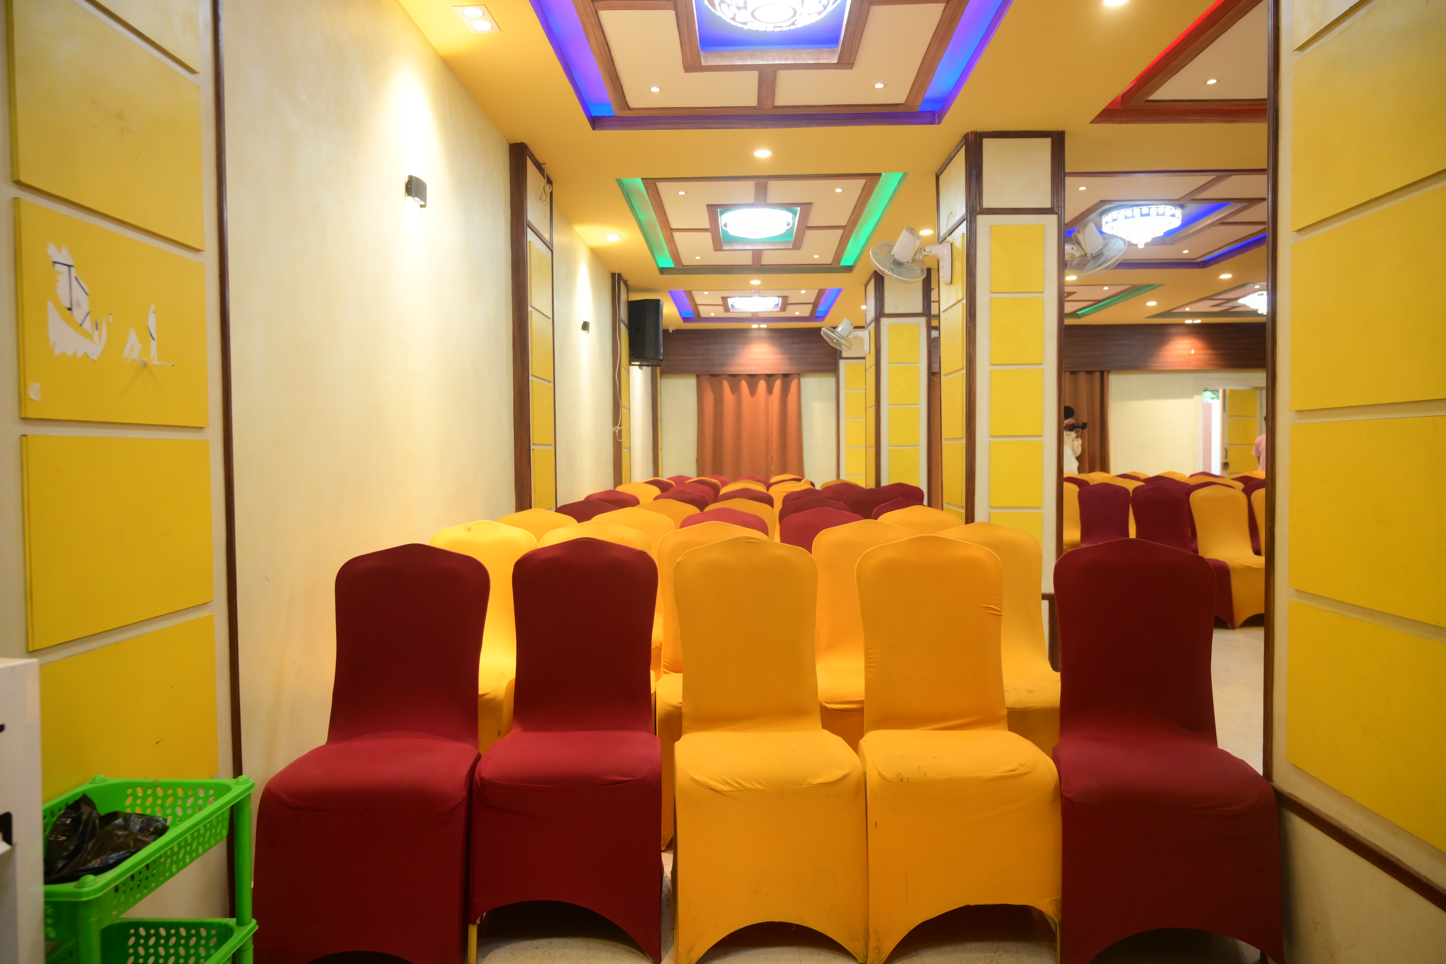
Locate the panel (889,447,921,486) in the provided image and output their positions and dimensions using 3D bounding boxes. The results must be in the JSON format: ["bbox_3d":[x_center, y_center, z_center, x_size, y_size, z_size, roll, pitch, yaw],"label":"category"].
[{"bbox_3d":[1.589,-0.128,8.427,0.267,0.336,0.020,0,2,1],"label":"panel"}]

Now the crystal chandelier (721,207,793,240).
[{"bbox_3d":[0.255,-1.892,7.093,0.540,0.200,0.540,0,2,1],"label":"crystal chandelier"}]

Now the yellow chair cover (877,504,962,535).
[{"bbox_3d":[0.877,0.577,4.033,0.450,0.930,0.580,0,2,1],"label":"yellow chair cover"}]

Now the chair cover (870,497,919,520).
[{"bbox_3d":[1.001,0.562,5.138,0.455,0.945,0.560,0,2,1],"label":"chair cover"}]

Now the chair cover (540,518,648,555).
[{"bbox_3d":[-0.452,0.617,3.163,0.450,0.945,0.530,0,2,2],"label":"chair cover"}]

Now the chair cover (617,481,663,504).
[{"bbox_3d":[-0.708,0.480,7.850,0.450,0.945,0.530,0,2,2],"label":"chair cover"}]

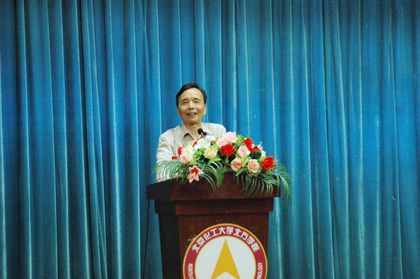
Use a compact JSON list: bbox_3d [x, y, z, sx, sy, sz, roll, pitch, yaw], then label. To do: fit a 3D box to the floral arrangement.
[{"bbox_3d":[0.075,0.139,12.100,0.690,0.350,0.360,-1,0,-16],"label":"floral arrangement"}]

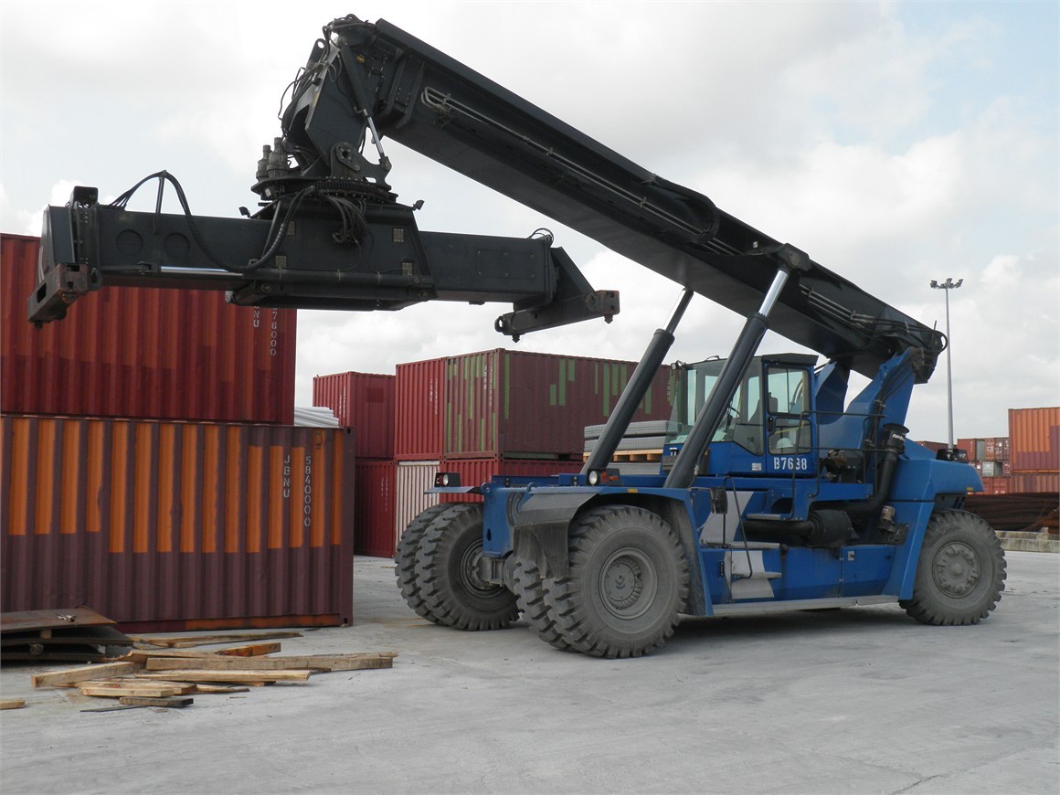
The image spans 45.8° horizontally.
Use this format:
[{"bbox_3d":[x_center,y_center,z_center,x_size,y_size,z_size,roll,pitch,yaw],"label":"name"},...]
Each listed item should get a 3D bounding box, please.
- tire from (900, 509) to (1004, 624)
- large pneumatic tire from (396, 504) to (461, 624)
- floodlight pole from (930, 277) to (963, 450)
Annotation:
[{"bbox_3d":[5.636,2.301,16.974,1.634,1.594,0.512,2,-5,-18],"label":"tire"},{"bbox_3d":[-0.989,2.210,16.709,1.634,1.594,0.512,3,-5,-31],"label":"large pneumatic tire"},{"bbox_3d":[38.534,0.035,115.392,2.930,22.400,2.637,-1,-5,18],"label":"floodlight pole"}]

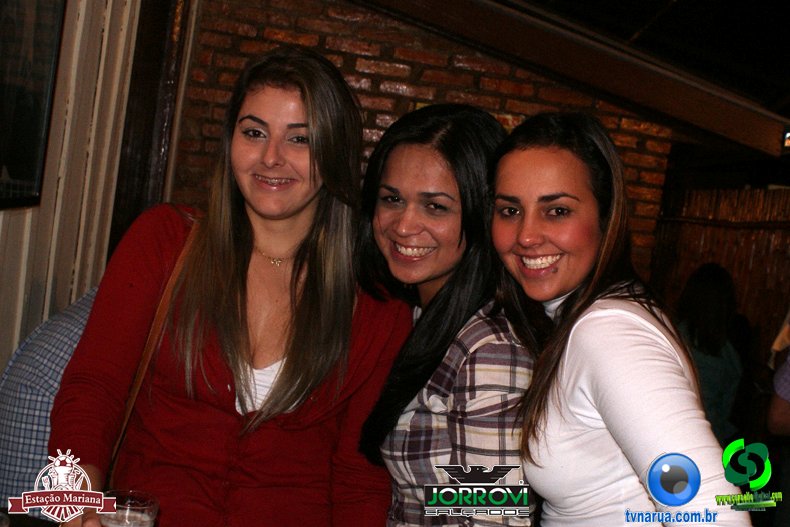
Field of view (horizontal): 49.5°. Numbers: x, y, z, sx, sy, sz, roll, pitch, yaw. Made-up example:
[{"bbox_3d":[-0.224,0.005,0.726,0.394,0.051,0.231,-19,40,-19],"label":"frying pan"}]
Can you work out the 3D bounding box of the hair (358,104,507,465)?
[{"bbox_3d":[0.050,0.032,1.200,0.215,0.510,0.240,10,1,15],"label":"hair"}]

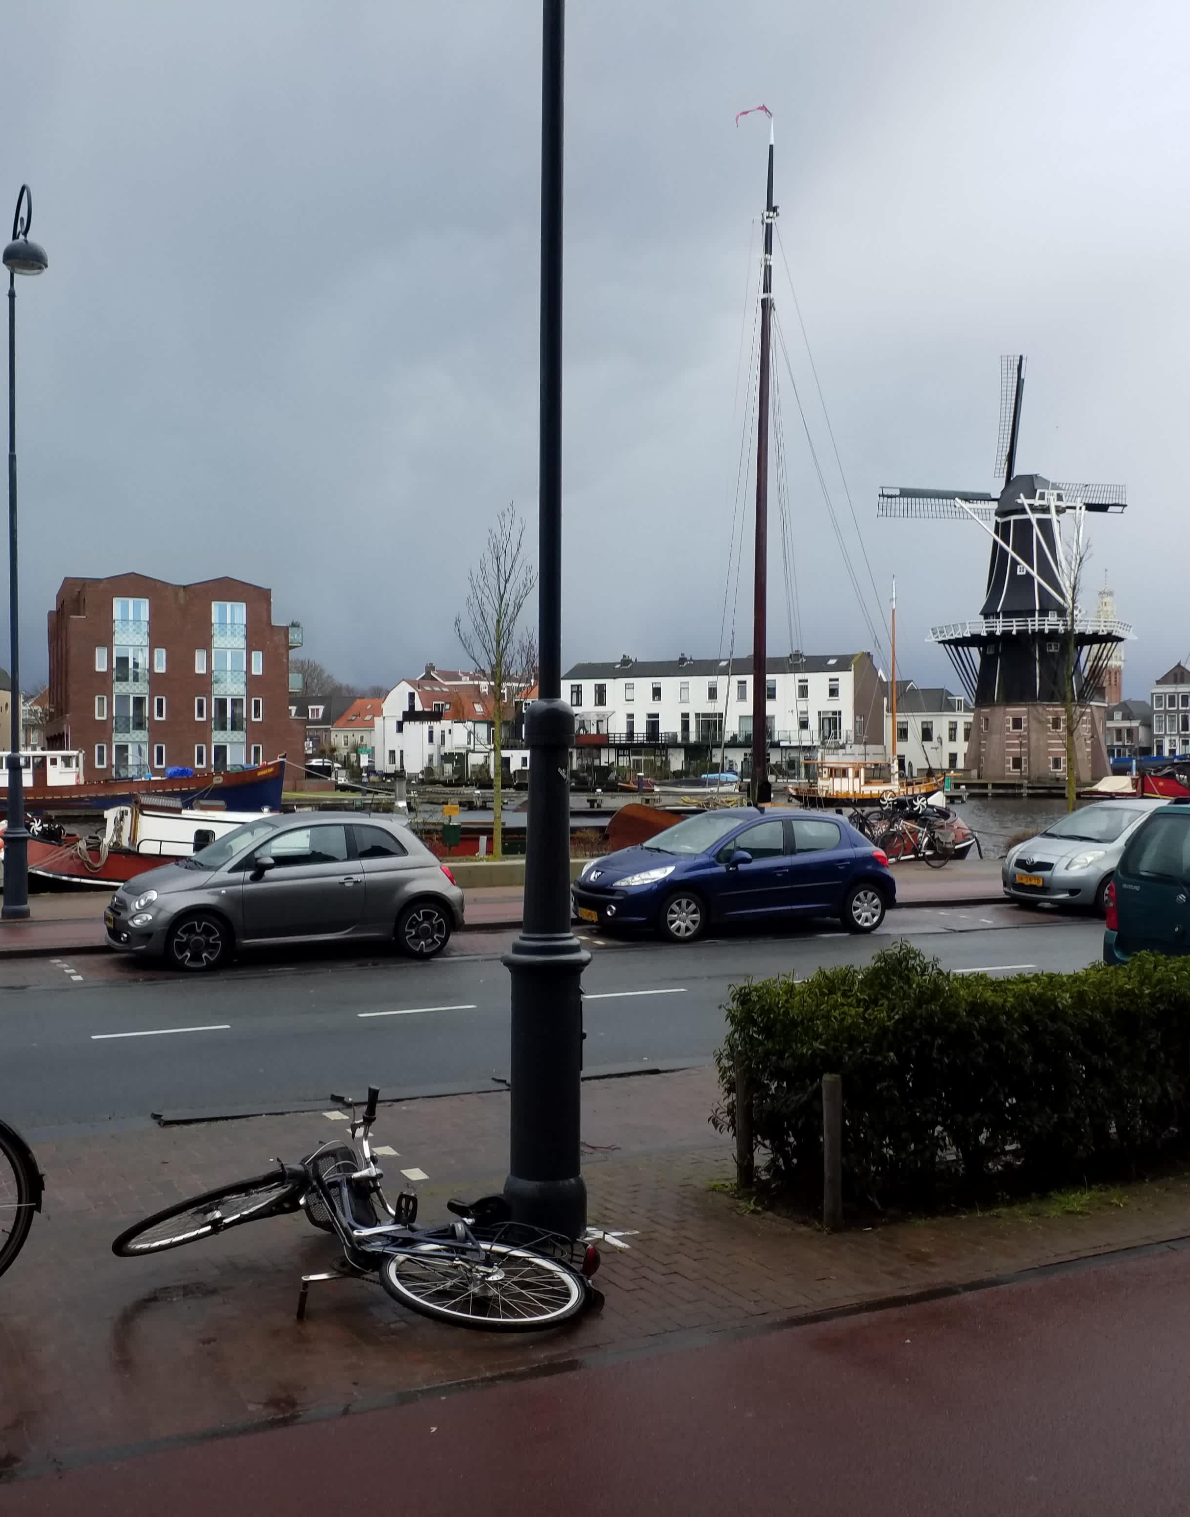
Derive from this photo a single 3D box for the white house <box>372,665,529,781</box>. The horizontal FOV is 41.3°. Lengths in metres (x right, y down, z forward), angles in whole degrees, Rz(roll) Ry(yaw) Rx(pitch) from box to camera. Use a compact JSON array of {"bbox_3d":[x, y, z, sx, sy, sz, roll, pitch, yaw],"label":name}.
[{"bbox_3d":[-12.300,-2.700,133.500,11.800,9.000,9.000,0,0,19],"label":"white house"}]

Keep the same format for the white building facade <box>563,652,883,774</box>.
[{"bbox_3d":[10.800,-3.400,137.000,27.500,10.200,9.000,0,0,30],"label":"white building facade"}]

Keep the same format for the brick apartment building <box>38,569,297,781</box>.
[{"bbox_3d":[-27.100,-4.550,100.200,13.600,12.700,12.000,0,0,-25],"label":"brick apartment building"}]

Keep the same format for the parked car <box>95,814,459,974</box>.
[{"bbox_3d":[-3.215,1.316,16.294,3.570,1.490,1.660,0,0,-27],"label":"parked car"}]

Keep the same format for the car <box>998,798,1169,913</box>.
[{"bbox_3d":[7.475,1.365,22.194,3.750,1.530,1.700,0,0,-29],"label":"car"}]

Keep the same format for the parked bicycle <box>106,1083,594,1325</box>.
[{"bbox_3d":[-0.766,1.552,5.643,1.680,0.580,1.000,3,5,20],"label":"parked bicycle"}]

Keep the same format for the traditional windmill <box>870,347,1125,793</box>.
[{"bbox_3d":[32.758,-14.437,118.067,20.600,32.000,16.200,0,0,-7],"label":"traditional windmill"}]

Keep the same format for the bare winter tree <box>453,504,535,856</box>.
[{"bbox_3d":[-1.598,-1.206,25.206,1.300,5.690,1.300,0,0,0],"label":"bare winter tree"}]

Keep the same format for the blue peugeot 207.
[{"bbox_3d":[1.720,1.350,19.260,4.030,1.472,1.750,0,0,-25],"label":"blue peugeot 207"}]

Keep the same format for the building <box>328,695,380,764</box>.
[{"bbox_3d":[-18.900,-1.650,142.000,7.000,6.900,8.000,0,0,22],"label":"building"}]

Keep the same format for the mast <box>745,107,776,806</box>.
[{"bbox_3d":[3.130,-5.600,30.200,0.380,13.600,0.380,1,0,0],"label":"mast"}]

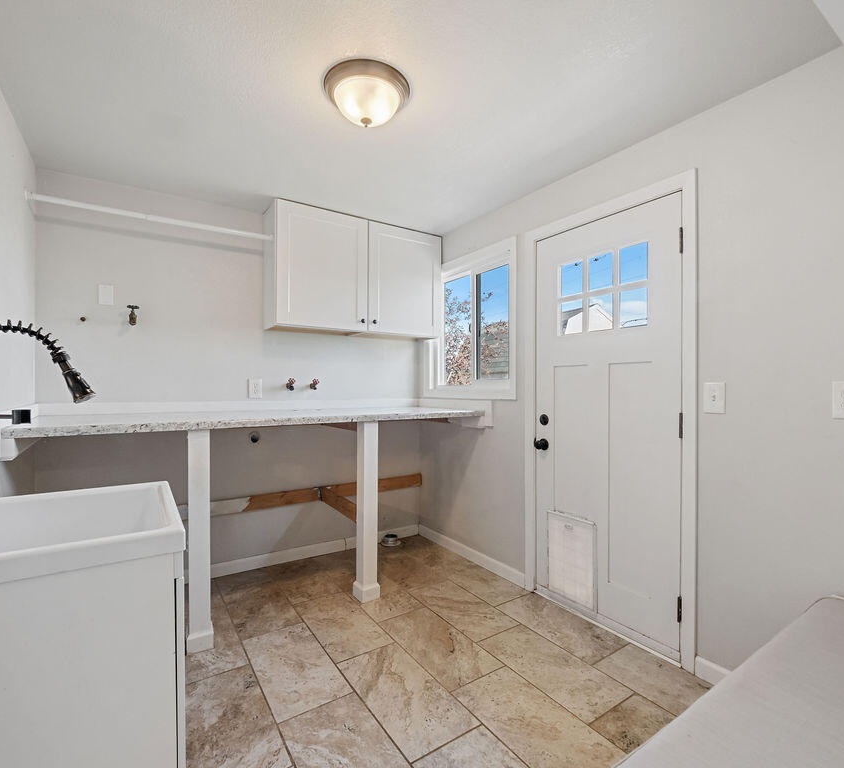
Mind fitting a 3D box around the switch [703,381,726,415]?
[{"bbox_3d":[1.202,0.059,1.704,0.012,0.124,0.078,0,0,-35],"label":"switch"}]

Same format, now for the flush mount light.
[{"bbox_3d":[-0.212,-1.070,1.610,0.335,0.142,0.335,0,0,0],"label":"flush mount light"}]

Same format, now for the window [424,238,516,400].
[{"bbox_3d":[0.322,-0.405,2.989,0.080,1.020,0.980,0,0,-35],"label":"window"}]

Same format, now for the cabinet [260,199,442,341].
[{"bbox_3d":[-0.456,-0.738,2.976,1.210,0.765,0.320,0,0,-31],"label":"cabinet"}]

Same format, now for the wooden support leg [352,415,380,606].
[{"bbox_3d":[-0.319,0.723,2.410,0.107,1.030,0.106,0,0,-31],"label":"wooden support leg"}]

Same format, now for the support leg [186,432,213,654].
[{"bbox_3d":[-1.052,0.723,1.968,0.108,1.030,0.103,0,0,-31],"label":"support leg"}]

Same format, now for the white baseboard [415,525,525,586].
[{"bbox_3d":[0.305,1.202,2.963,0.015,0.083,1.115,0,0,-36],"label":"white baseboard"}]

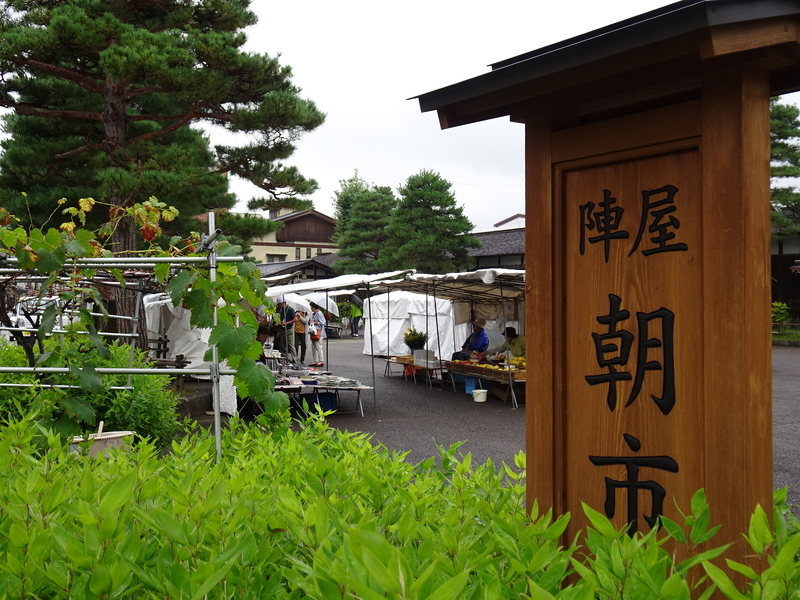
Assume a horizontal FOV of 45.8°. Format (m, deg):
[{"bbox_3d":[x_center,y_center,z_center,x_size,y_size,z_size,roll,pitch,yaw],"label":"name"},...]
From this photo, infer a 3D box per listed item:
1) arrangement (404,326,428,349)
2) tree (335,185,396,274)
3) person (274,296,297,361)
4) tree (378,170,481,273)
[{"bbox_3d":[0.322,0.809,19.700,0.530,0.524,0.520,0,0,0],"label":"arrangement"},{"bbox_3d":[-1.545,-2.106,48.000,4.000,7.491,4.000,0,0,0],"label":"tree"},{"bbox_3d":[-2.791,0.741,23.300,0.580,1.640,0.500,0,0,-10],"label":"person"},{"bbox_3d":[1.377,-2.267,45.000,5.000,7.814,5.000,0,0,0],"label":"tree"}]

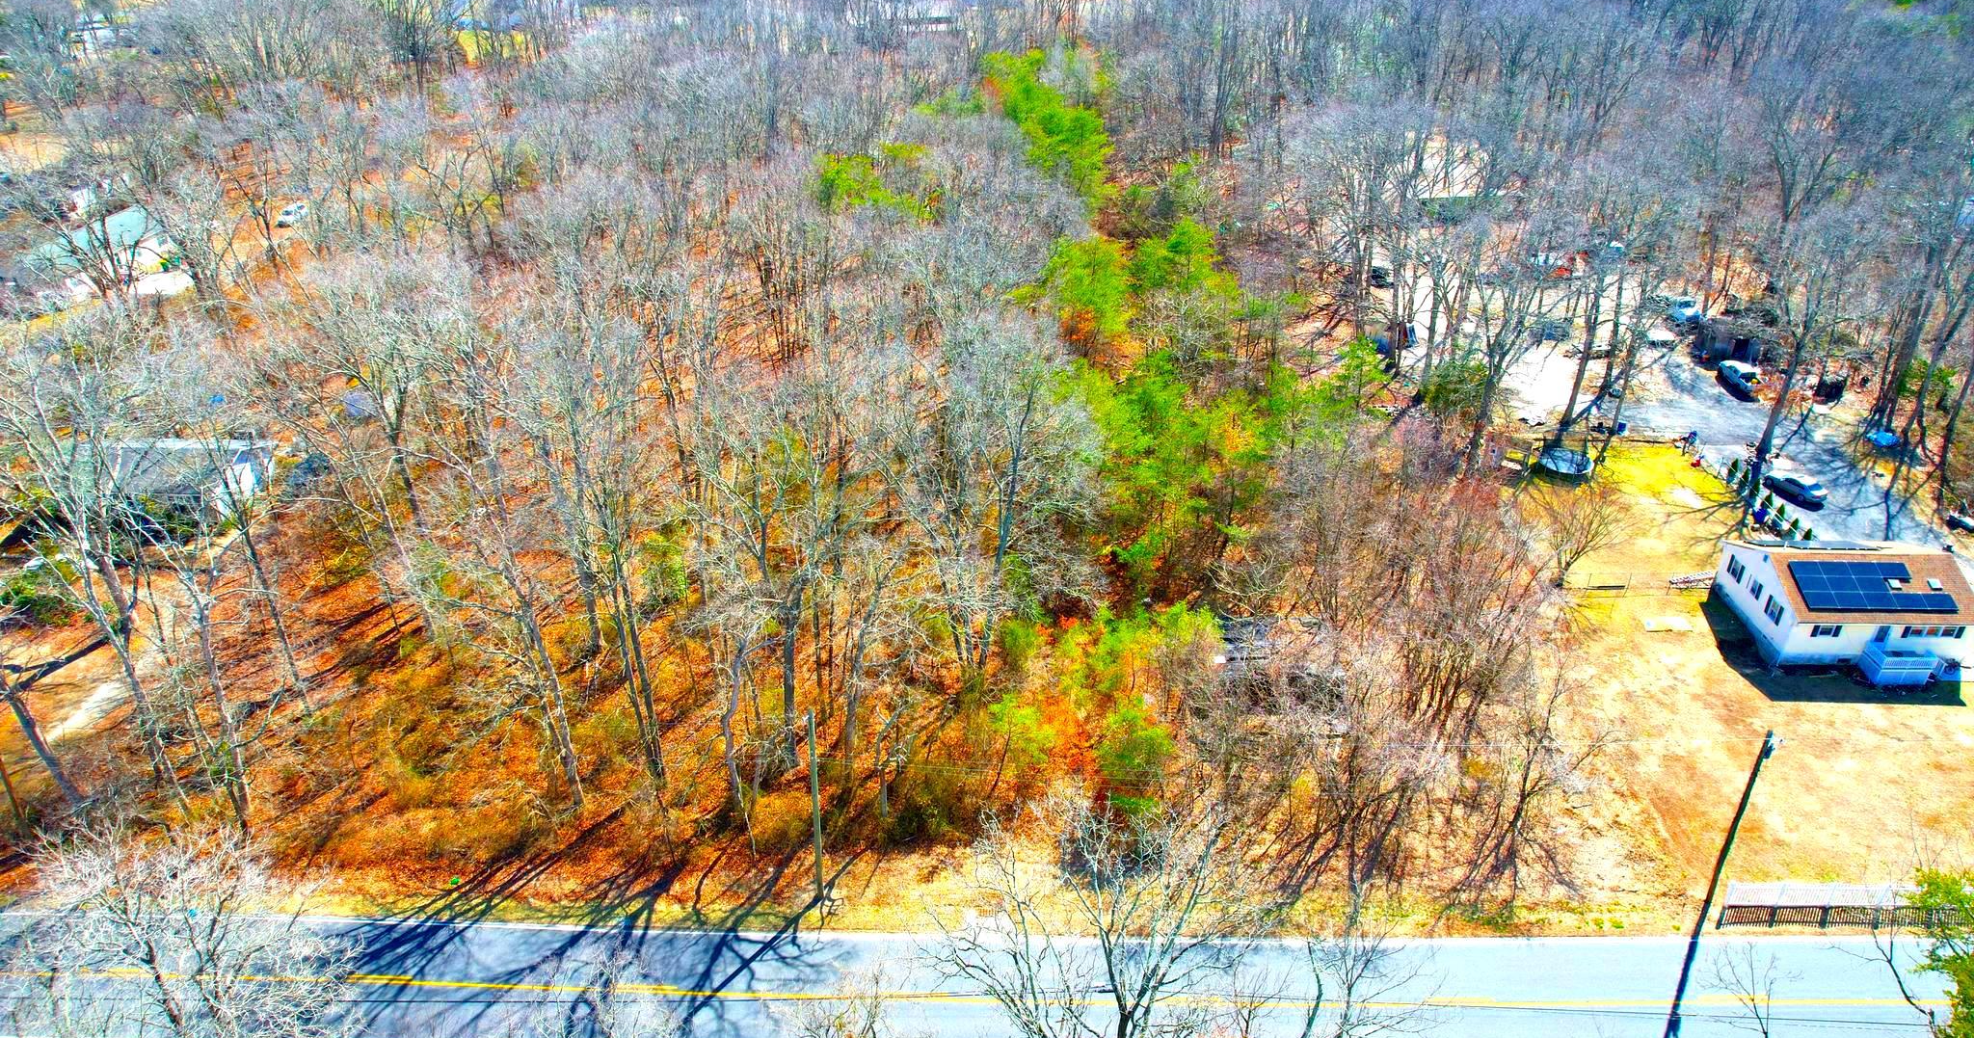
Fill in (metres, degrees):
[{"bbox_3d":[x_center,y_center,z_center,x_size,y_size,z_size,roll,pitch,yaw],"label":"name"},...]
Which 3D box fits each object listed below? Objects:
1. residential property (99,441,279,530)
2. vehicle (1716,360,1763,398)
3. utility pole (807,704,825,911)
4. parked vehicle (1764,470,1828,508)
[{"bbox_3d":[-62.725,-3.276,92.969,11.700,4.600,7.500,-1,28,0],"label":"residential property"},{"bbox_3d":[68.992,-12.880,110.123,1.880,1.700,5.100,0,28,3],"label":"vehicle"},{"bbox_3d":[-7.650,13.002,54.153,0.300,11.060,0.300,0,28,-1],"label":"utility pole"},{"bbox_3d":[61.350,-2.462,91.427,1.770,1.430,4.600,-9,30,-15],"label":"parked vehicle"}]

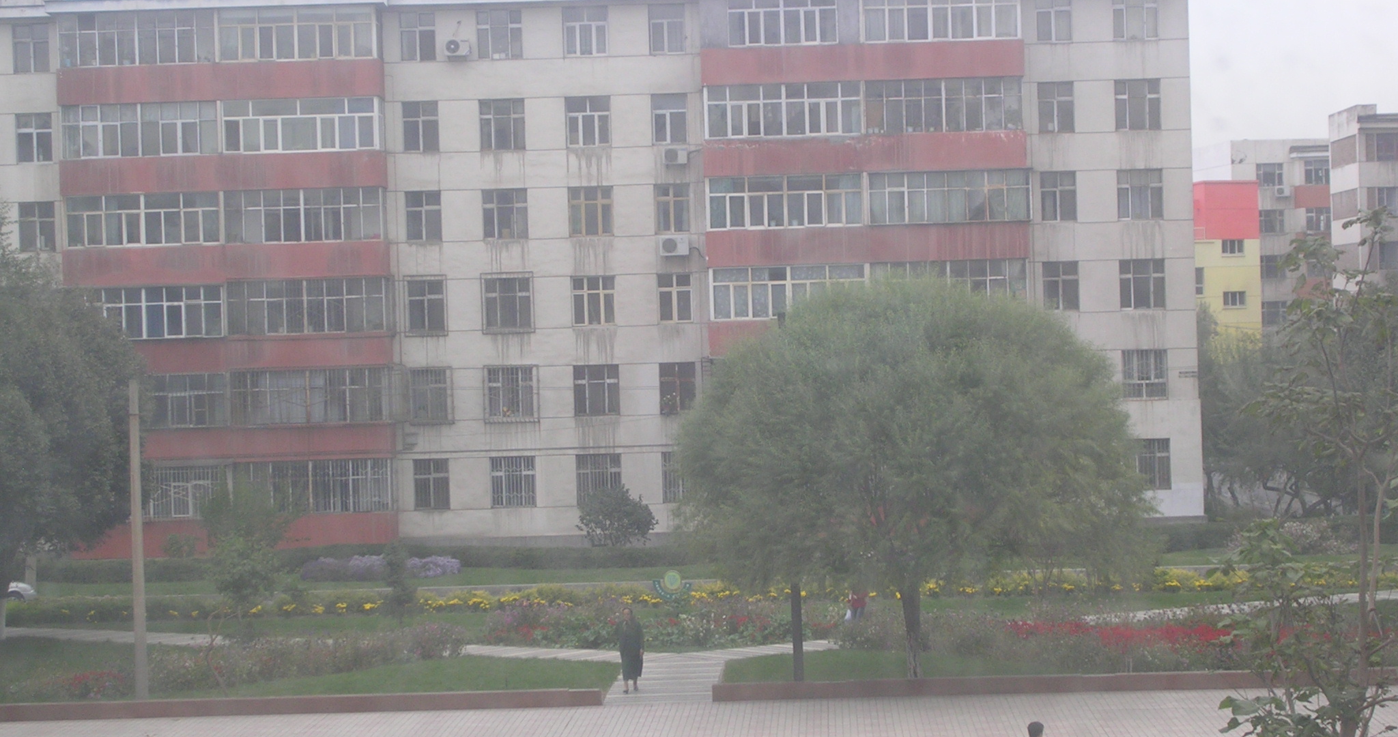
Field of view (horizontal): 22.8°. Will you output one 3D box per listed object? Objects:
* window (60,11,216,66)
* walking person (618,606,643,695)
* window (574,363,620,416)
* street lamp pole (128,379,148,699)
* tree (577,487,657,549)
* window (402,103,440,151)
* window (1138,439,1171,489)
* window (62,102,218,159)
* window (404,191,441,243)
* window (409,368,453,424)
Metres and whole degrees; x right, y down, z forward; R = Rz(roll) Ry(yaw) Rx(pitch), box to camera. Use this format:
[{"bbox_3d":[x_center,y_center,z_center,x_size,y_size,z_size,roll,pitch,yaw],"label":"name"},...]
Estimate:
[{"bbox_3d":[-17.945,-10.554,111.129,4.986,1.640,0.200,-2,0,2],"label":"window"},{"bbox_3d":[-1.289,5.250,64.906,0.500,1.585,0.380,-1,1,15],"label":"walking person"},{"bbox_3d":[-3.179,0.680,108.118,1.451,1.556,0.150,-2,1,1],"label":"window"},{"bbox_3d":[-10.198,3.106,63.061,0.230,5.836,0.230,-2,1,1],"label":"street lamp pole"},{"bbox_3d":[-2.415,4.561,103.652,2.350,2.018,2.200,-2,1,1],"label":"tree"},{"bbox_3d":[-8.687,-7.560,108.539,1.113,1.553,0.150,-2,1,1],"label":"window"},{"bbox_3d":[14.048,2.980,108.298,1.362,1.550,0.150,-2,1,1],"label":"window"},{"bbox_3d":[-17.896,-7.620,111.153,4.950,1.711,0.200,-2,0,2],"label":"window"},{"bbox_3d":[-8.588,-4.728,108.164,1.111,1.567,0.150,-2,1,1],"label":"window"},{"bbox_3d":[-8.655,0.881,112.109,1.360,1.759,0.300,-2,0,2],"label":"window"}]

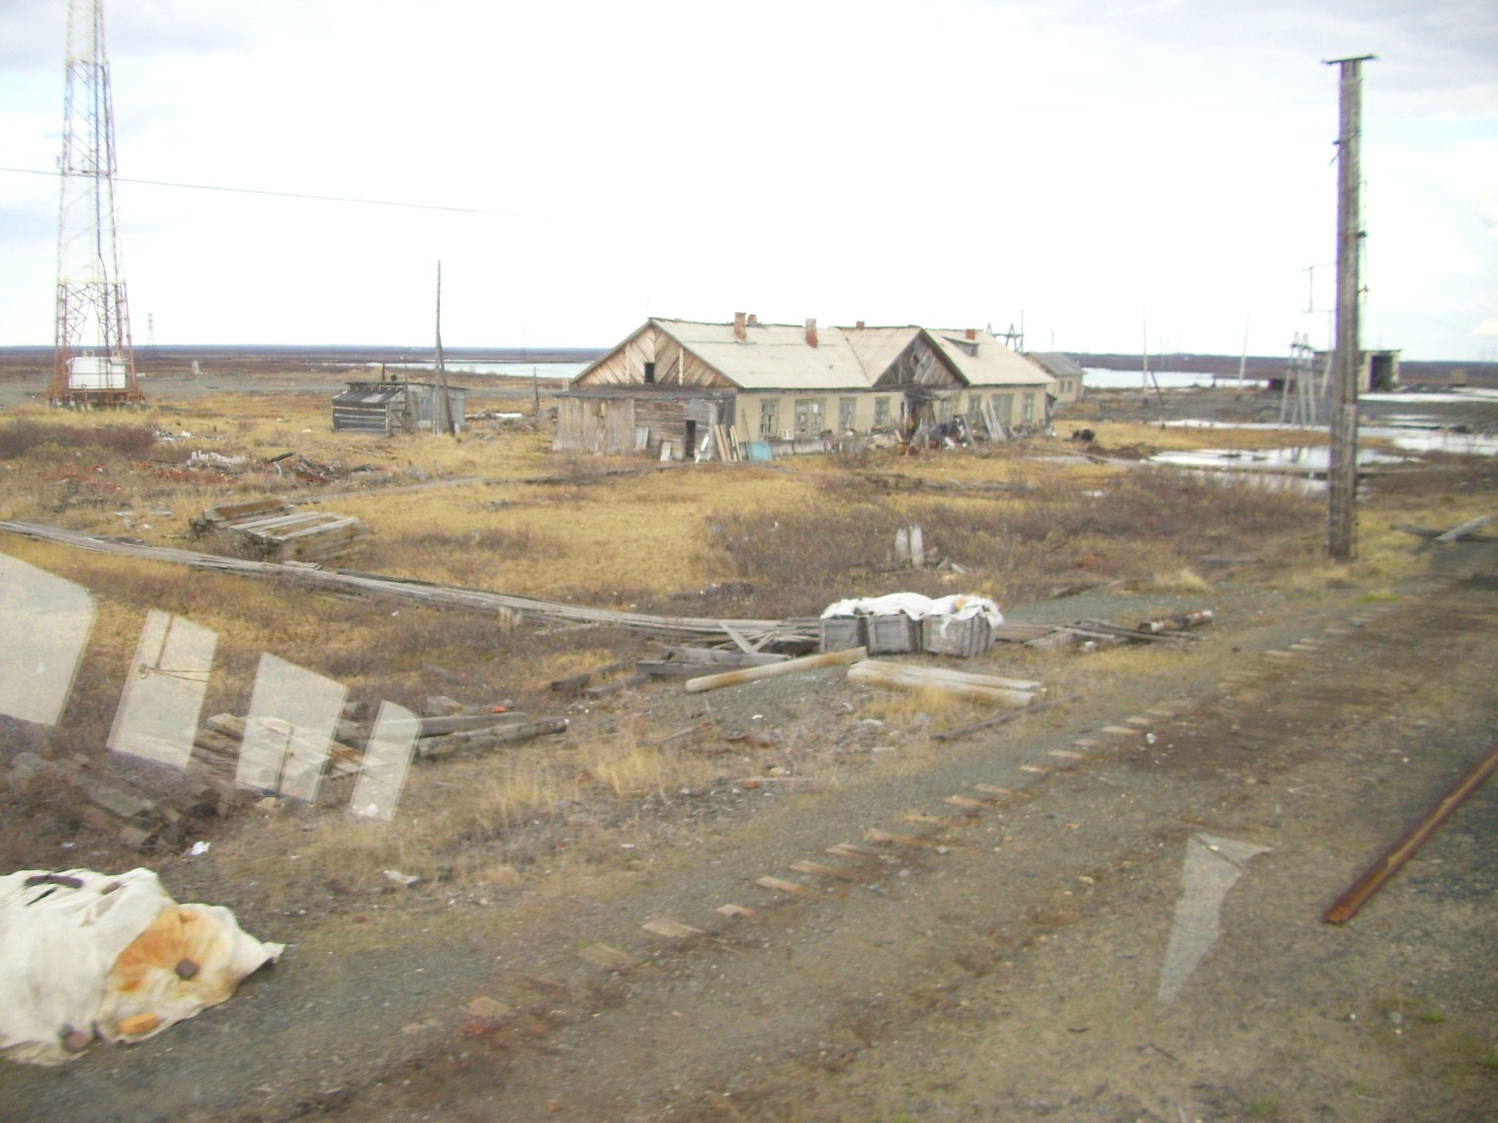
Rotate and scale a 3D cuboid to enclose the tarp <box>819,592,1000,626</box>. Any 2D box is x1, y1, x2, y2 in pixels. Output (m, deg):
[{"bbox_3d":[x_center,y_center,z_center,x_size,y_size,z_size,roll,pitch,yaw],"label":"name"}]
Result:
[{"bbox_3d":[2.360,0.735,21.474,2.592,0.404,0.765,1,8,6],"label":"tarp"}]

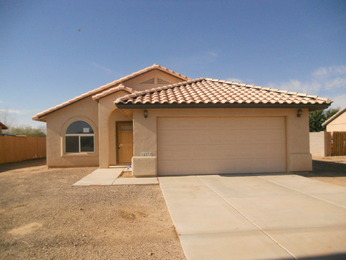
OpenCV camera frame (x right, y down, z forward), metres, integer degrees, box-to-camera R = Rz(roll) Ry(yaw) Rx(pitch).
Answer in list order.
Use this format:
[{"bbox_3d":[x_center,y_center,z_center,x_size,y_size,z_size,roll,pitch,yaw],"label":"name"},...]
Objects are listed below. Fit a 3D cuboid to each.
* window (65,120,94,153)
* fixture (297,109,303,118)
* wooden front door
[{"bbox_3d":[-4.222,0.314,12.307,1.333,1.491,0.100,-1,0,-6],"label":"window"},{"bbox_3d":[4.741,-0.618,10.123,0.160,0.360,0.200,-1,0,-6],"label":"fixture"},{"bbox_3d":[-2.214,0.638,12.914,0.950,2.030,0.100,-1,0,-6],"label":"wooden front door"}]

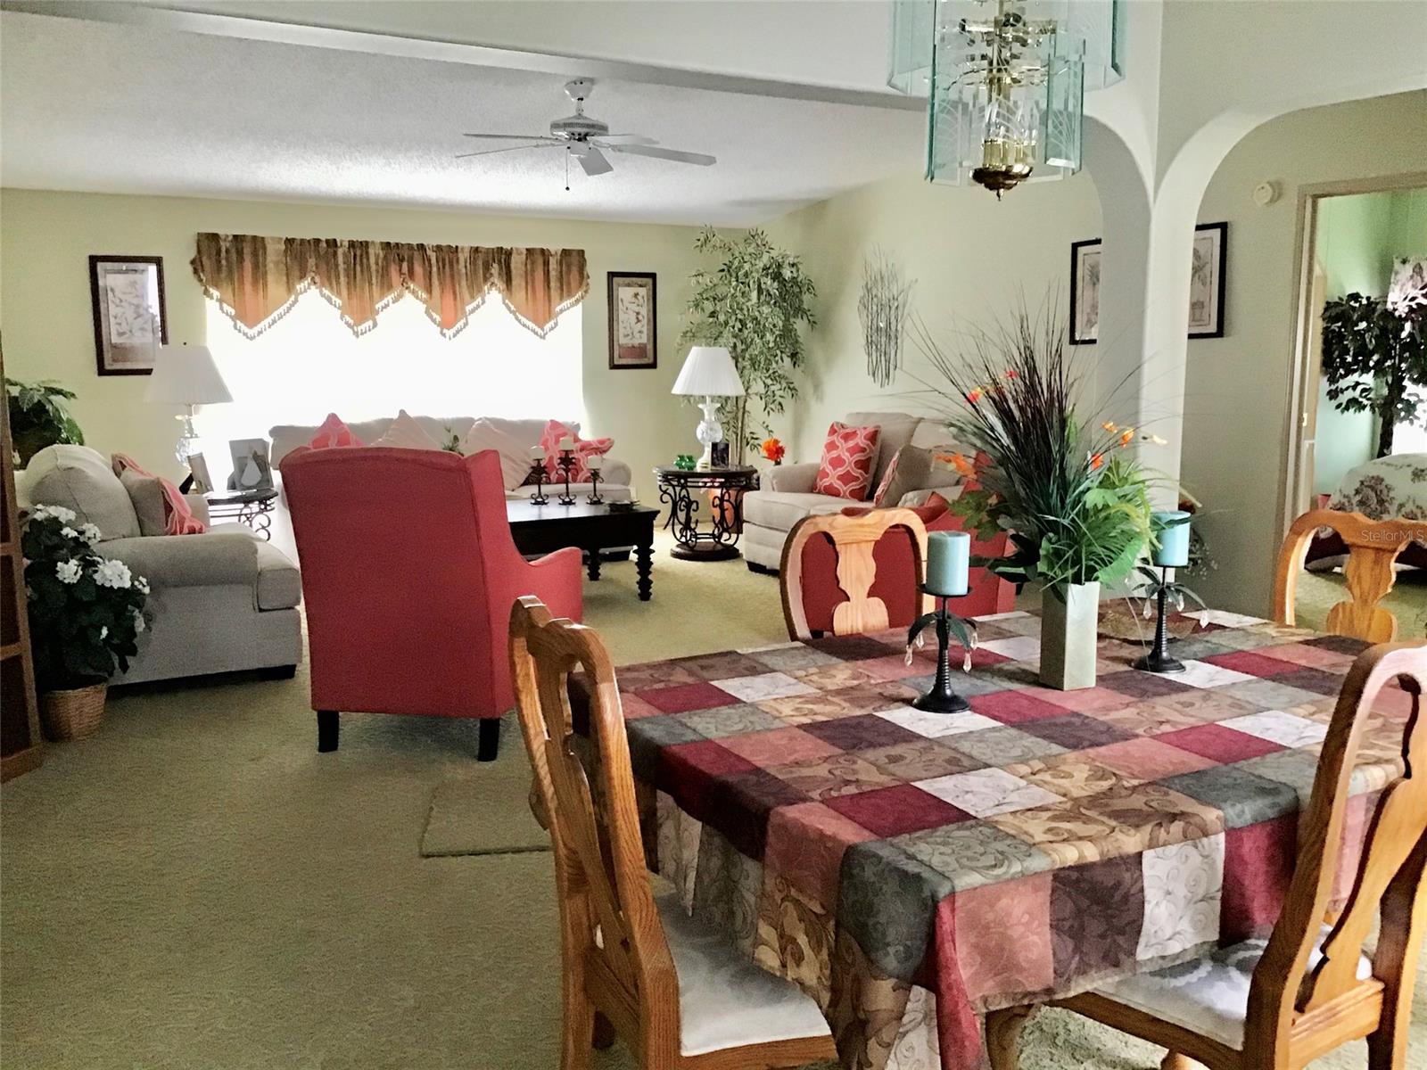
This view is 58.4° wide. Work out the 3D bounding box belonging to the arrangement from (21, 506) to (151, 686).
[{"bbox_3d":[-2.316,0.229,4.720,0.480,0.680,0.460,-5,10,-30],"label":"arrangement"}]

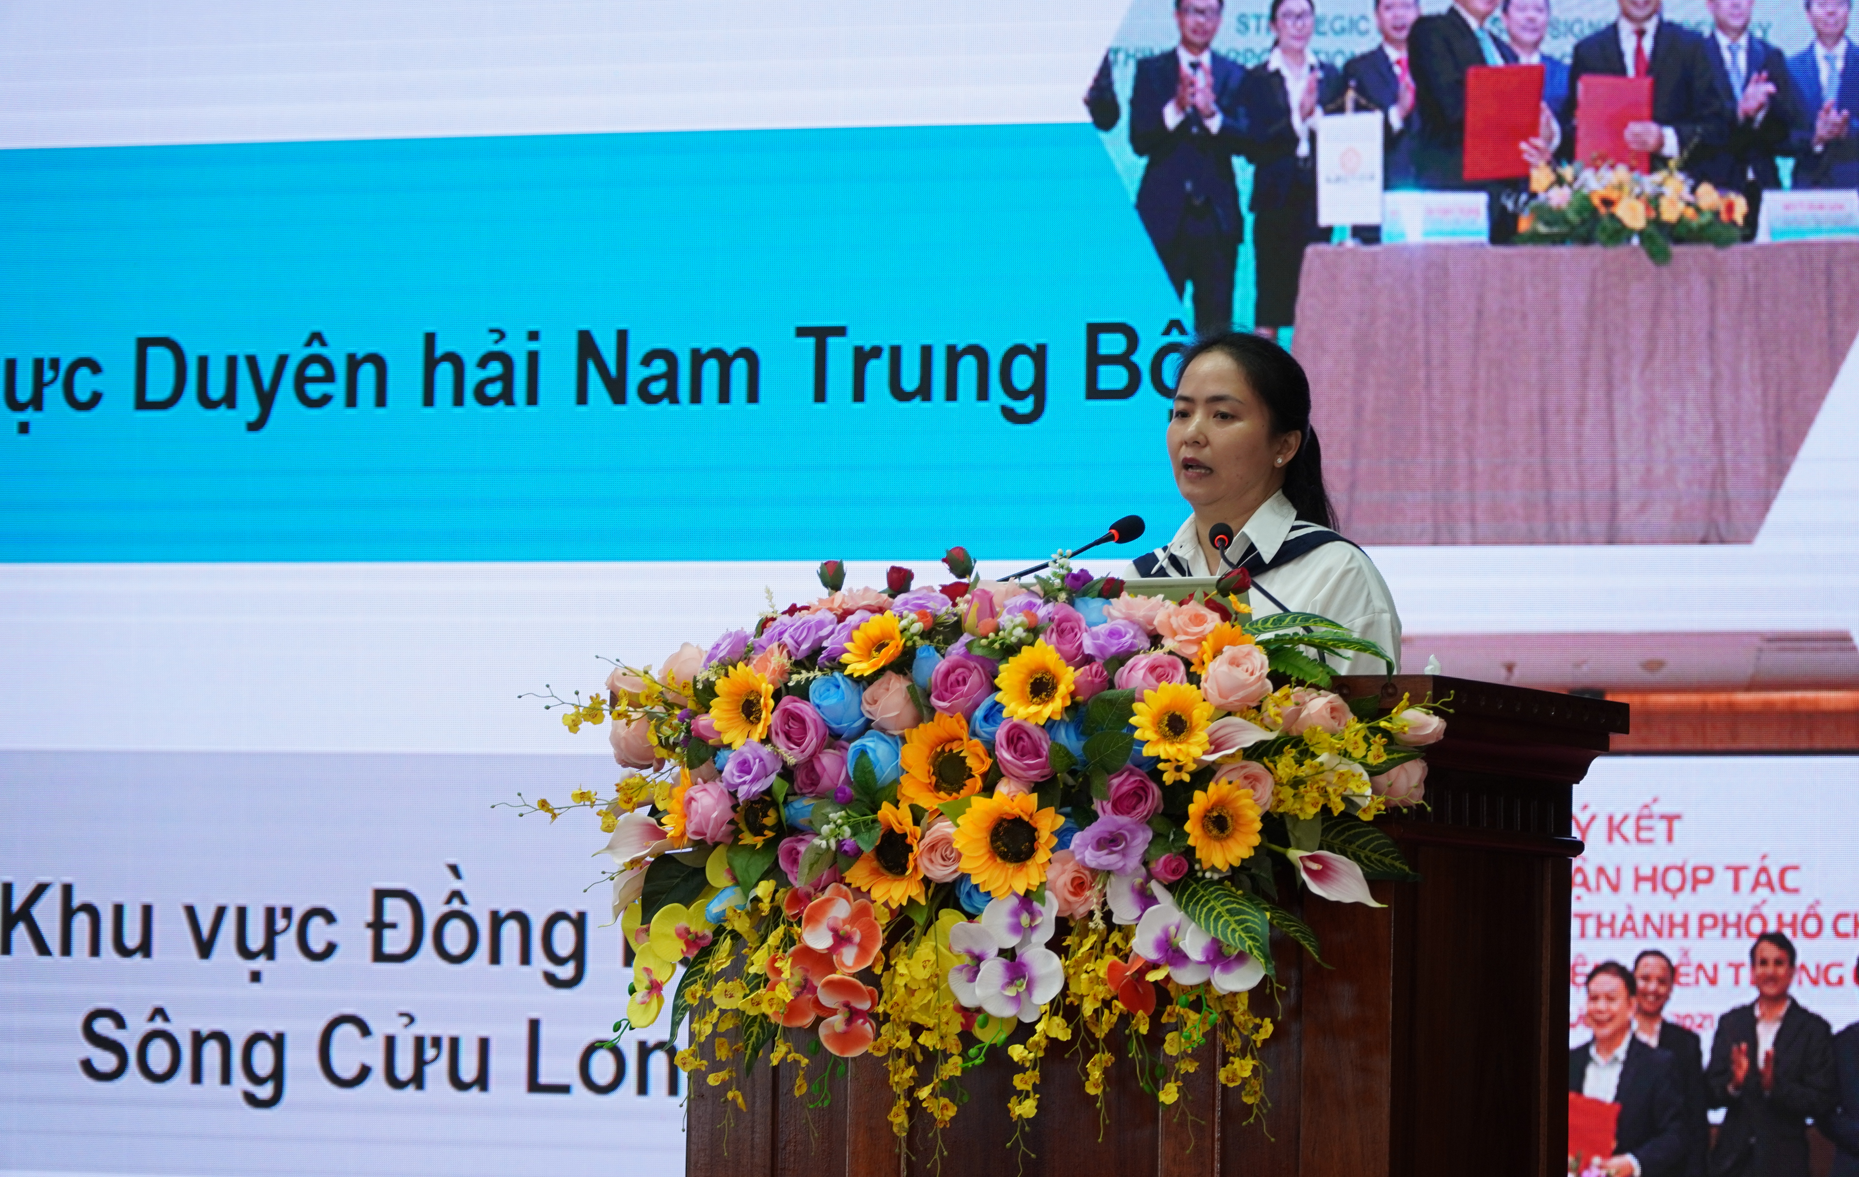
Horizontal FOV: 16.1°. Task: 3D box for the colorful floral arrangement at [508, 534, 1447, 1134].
[{"bbox_3d":[0.063,0.302,7.770,1.020,0.690,0.500,0,-2,22],"label":"colorful floral arrangement"}]

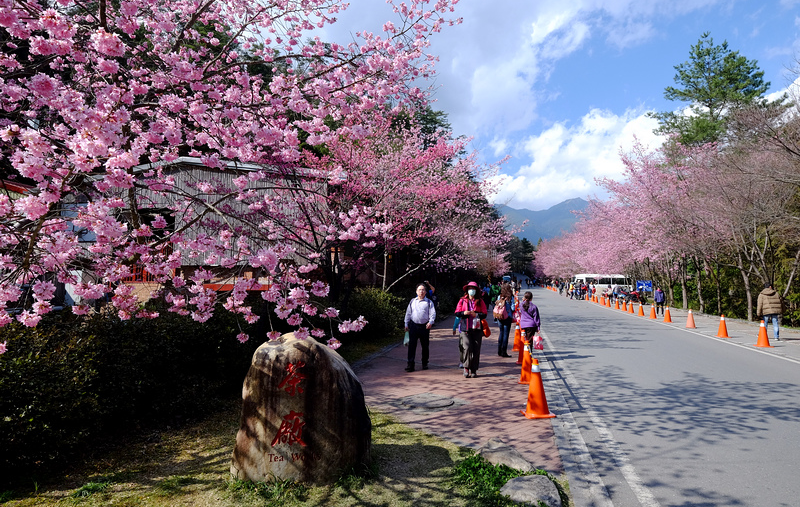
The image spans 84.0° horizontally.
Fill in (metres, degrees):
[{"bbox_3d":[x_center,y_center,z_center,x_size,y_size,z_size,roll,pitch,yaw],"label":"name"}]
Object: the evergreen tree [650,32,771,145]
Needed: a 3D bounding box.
[{"bbox_3d":[22.507,-6.289,32.517,7.600,20.375,7.600,-1,-4,14],"label":"evergreen tree"}]

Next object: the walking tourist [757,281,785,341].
[{"bbox_3d":[11.233,1.761,13.517,0.580,1.668,0.420,-4,-5,41],"label":"walking tourist"}]

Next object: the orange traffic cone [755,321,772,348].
[{"bbox_3d":[9.656,2.132,11.820,0.350,0.693,0.350,-1,-4,14],"label":"orange traffic cone"}]

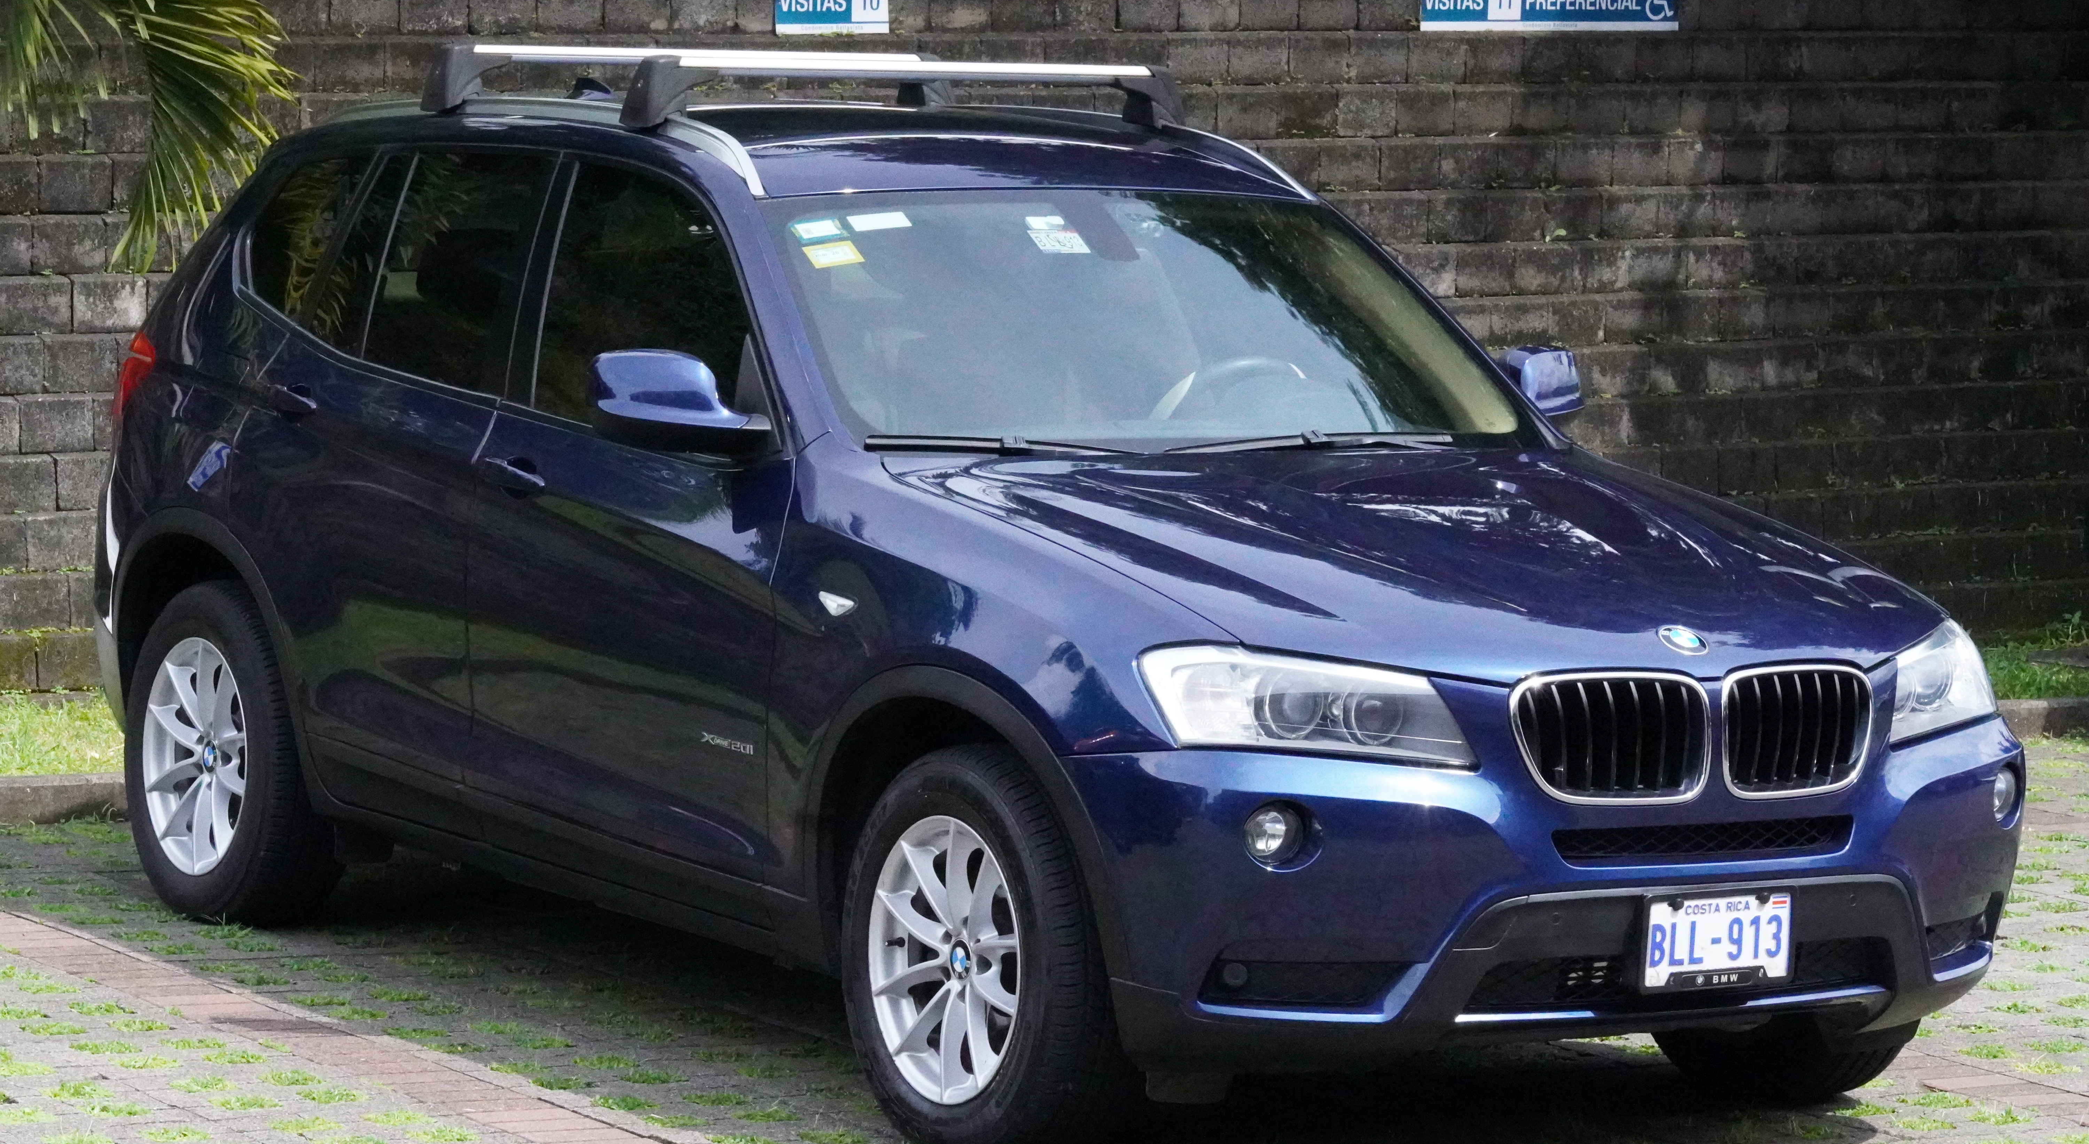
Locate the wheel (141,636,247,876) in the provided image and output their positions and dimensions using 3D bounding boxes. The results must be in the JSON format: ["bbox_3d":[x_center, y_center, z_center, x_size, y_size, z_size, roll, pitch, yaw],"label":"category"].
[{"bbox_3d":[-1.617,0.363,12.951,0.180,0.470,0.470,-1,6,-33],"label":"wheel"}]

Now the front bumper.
[{"bbox_3d":[0.943,0.506,10.518,1.870,0.560,0.500,-1,6,-33],"label":"front bumper"}]

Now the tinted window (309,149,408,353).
[{"bbox_3d":[-1.328,-0.627,12.714,0.030,0.407,0.271,22,-6,-33],"label":"tinted window"}]

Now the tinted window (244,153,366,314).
[{"bbox_3d":[-1.505,-0.686,13.083,0.035,0.332,0.408,21,-5,-30],"label":"tinted window"}]

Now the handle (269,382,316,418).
[{"bbox_3d":[-1.466,-0.332,12.624,0.050,0.048,0.195,-2,6,-33],"label":"handle"}]

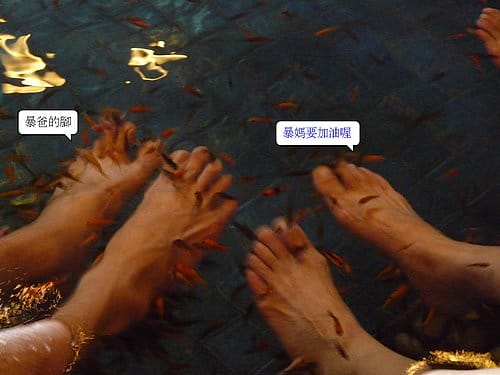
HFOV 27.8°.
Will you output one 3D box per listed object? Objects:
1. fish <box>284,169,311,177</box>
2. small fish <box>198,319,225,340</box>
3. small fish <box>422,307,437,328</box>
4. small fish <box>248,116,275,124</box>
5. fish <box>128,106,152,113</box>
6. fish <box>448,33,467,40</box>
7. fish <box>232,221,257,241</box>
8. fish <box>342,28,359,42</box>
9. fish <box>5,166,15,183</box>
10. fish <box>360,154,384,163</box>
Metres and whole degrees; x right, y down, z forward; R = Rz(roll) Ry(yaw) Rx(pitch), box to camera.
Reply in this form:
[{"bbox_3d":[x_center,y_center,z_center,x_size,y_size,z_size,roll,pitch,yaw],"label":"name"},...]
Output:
[{"bbox_3d":[0.061,-0.019,1.292,0.034,0.009,0.006,-8,43,-9],"label":"fish"},{"bbox_3d":[-0.043,0.159,1.134,0.038,0.010,0.007,-31,51,-29],"label":"small fish"},{"bbox_3d":[0.198,0.143,1.112,0.006,0.008,0.032,18,45,19],"label":"small fish"},{"bbox_3d":[0.016,-0.090,1.370,0.035,0.009,0.007,2,42,3],"label":"small fish"},{"bbox_3d":[-0.148,-0.105,1.367,0.032,0.008,0.005,0,42,0],"label":"fish"},{"bbox_3d":[0.319,-0.232,1.554,0.035,0.010,0.007,-16,45,-16],"label":"fish"},{"bbox_3d":[-0.007,0.051,1.194,0.006,0.010,0.038,-31,51,-30],"label":"fish"},{"bbox_3d":[0.150,-0.225,1.500,0.005,0.008,0.033,-22,47,-23],"label":"fish"},{"bbox_3d":[-0.301,-0.016,1.268,0.005,0.008,0.031,-12,43,-13],"label":"fish"},{"bbox_3d":[0.159,-0.037,1.312,0.031,0.008,0.006,-1,42,-1],"label":"fish"}]

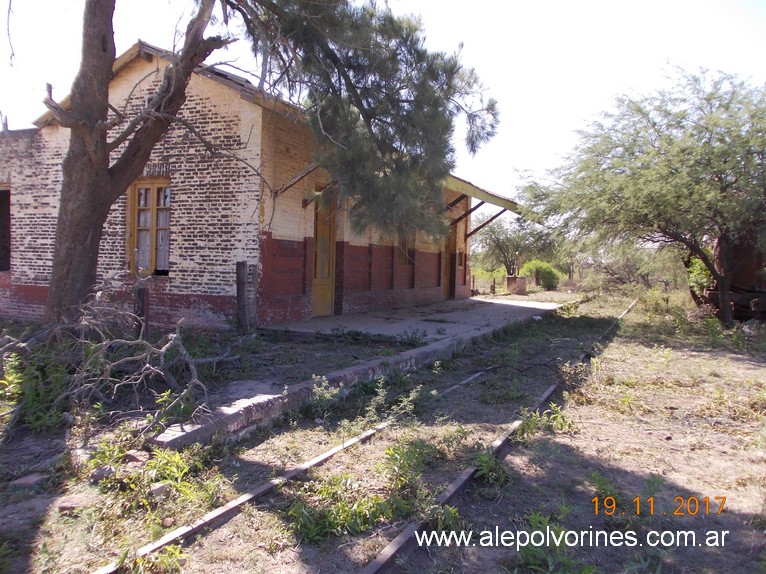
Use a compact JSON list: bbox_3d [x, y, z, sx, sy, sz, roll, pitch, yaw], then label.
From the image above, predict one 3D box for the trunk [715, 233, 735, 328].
[{"bbox_3d":[9.483,-0.153,17.200,0.500,2.600,0.500,1,2,0],"label":"trunk"}]

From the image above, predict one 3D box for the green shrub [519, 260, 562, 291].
[{"bbox_3d":[9.663,-0.706,38.000,2.700,1.850,2.400,1,2,0],"label":"green shrub"}]

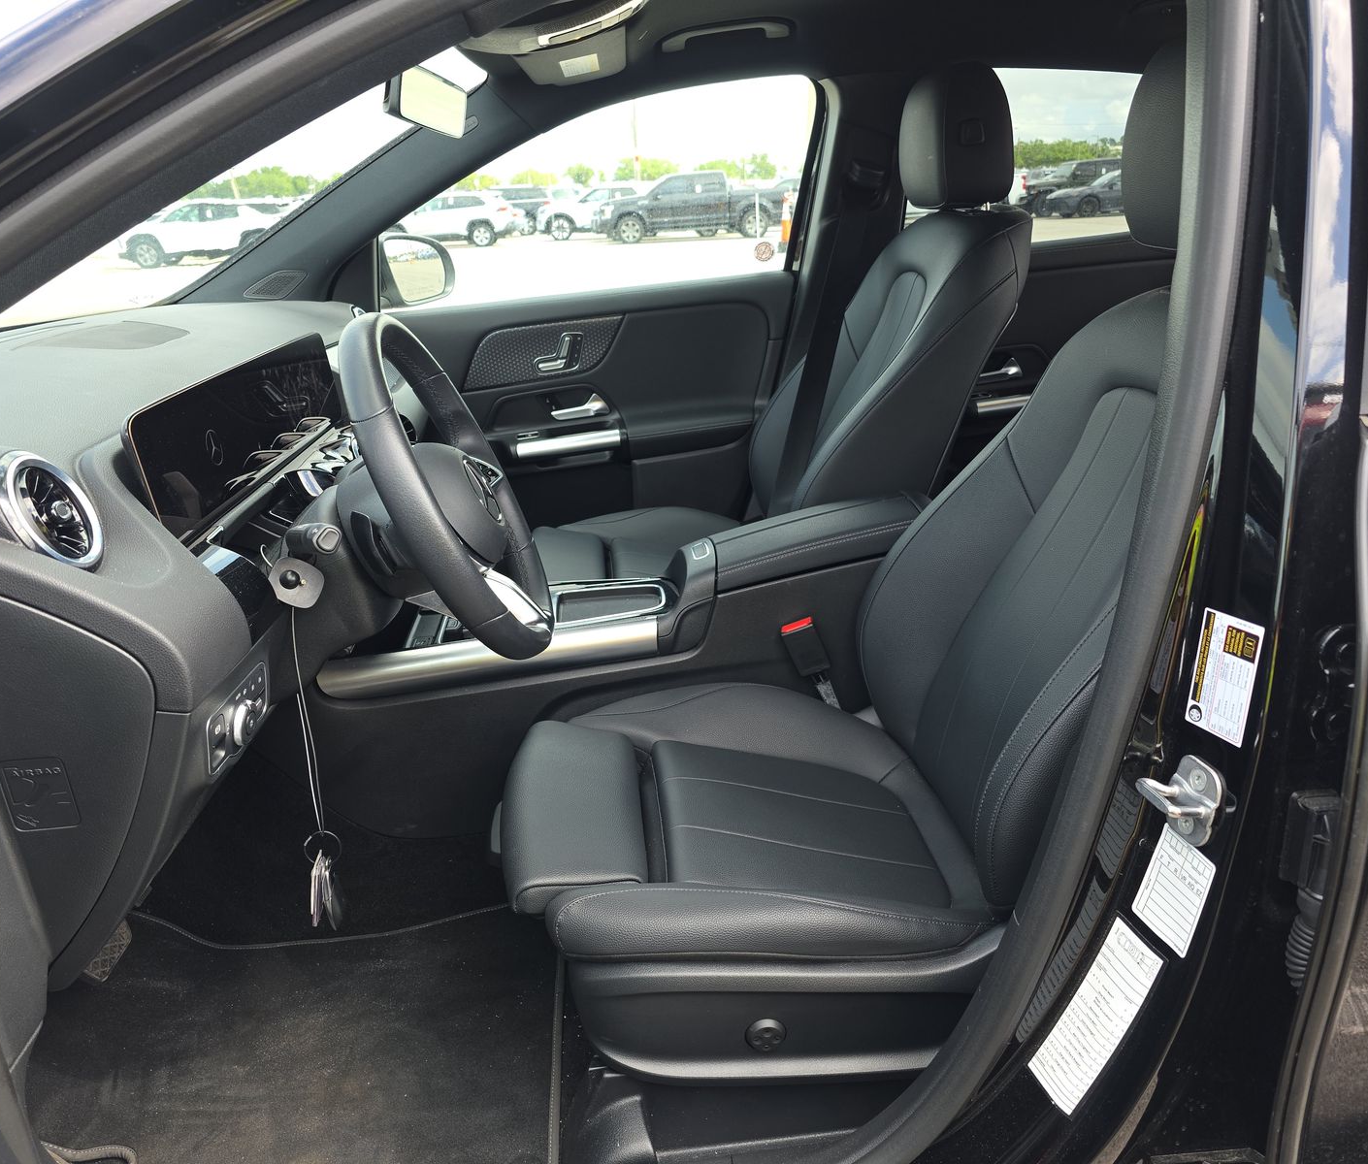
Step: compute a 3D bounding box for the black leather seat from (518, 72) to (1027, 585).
[{"bbox_3d":[0.123,-0.350,1.788,0.825,0.965,0.530,-4,21,-4],"label":"black leather seat"}]

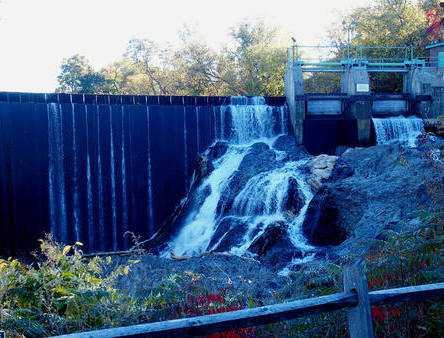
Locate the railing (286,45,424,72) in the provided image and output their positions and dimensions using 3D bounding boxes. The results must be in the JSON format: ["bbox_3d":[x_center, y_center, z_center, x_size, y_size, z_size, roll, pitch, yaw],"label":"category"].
[{"bbox_3d":[6.370,-5.240,47.000,6.380,1.170,1.200,0,4,-4],"label":"railing"}]

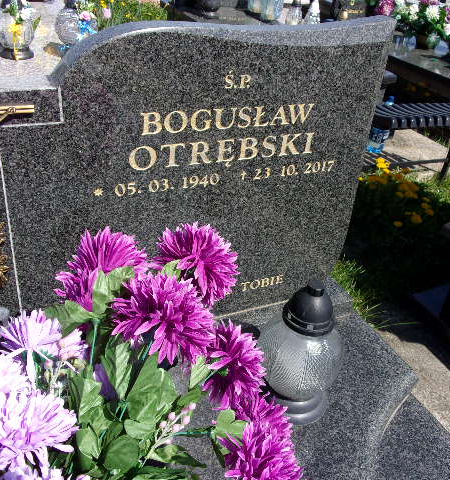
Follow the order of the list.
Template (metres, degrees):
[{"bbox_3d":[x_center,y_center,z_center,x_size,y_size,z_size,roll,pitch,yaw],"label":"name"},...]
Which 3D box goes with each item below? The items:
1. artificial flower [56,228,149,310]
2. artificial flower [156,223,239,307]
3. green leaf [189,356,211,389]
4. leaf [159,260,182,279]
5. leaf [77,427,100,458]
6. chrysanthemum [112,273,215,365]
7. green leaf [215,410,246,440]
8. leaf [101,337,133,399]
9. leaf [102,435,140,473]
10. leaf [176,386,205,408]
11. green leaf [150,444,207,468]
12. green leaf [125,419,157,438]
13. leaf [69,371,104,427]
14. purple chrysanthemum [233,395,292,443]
[{"bbox_3d":[-0.180,0.043,0.760,0.115,0.095,0.095,4,31,-2],"label":"artificial flower"},{"bbox_3d":[-0.043,0.038,0.805,0.122,0.085,0.115,-6,76,-18],"label":"artificial flower"},{"bbox_3d":[-0.034,0.184,0.720,0.030,0.018,0.048,-9,67,-7],"label":"green leaf"},{"bbox_3d":[-0.081,0.042,0.765,0.035,0.018,0.035,0,75,-6],"label":"leaf"},{"bbox_3d":[-0.174,0.260,0.665,0.036,0.018,0.045,-11,62,-20],"label":"leaf"},{"bbox_3d":[-0.083,0.107,0.695,0.130,0.085,0.112,-3,72,-13],"label":"chrysanthemum"},{"bbox_3d":[0.008,0.276,0.770,0.045,0.018,0.042,-17,52,-16],"label":"green leaf"},{"bbox_3d":[-0.149,0.177,0.720,0.042,0.025,0.088,-6,71,-13],"label":"leaf"},{"bbox_3d":[-0.133,0.272,0.660,0.050,0.018,0.055,0,56,-11],"label":"leaf"},{"bbox_3d":[-0.051,0.234,0.770,0.042,0.015,0.028,-23,57,-22],"label":"leaf"},{"bbox_3d":[-0.062,0.289,0.690,0.077,0.025,0.036,0,52,-6],"label":"green leaf"},{"bbox_3d":[-0.124,0.273,0.750,0.045,0.016,0.035,1,50,-8],"label":"green leaf"},{"bbox_3d":[-0.185,0.211,0.690,0.046,0.025,0.078,6,63,-11],"label":"leaf"},{"bbox_3d":[0.058,0.265,0.755,0.080,0.070,0.090,11,31,10],"label":"purple chrysanthemum"}]

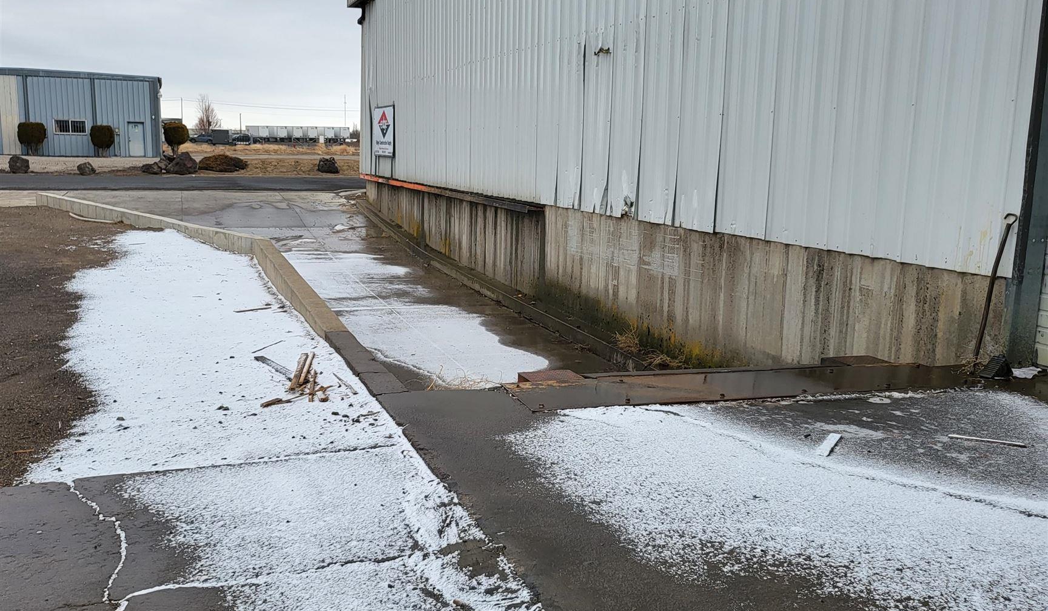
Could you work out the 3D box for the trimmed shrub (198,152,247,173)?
[{"bbox_3d":[-13.718,-6.511,44.236,2.150,0.820,1.900,-2,10,-20],"label":"trimmed shrub"}]

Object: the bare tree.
[{"bbox_3d":[-78.287,-46.513,240.000,6.000,11.200,6.000,-2,10,-20],"label":"bare tree"}]

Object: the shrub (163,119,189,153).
[{"bbox_3d":[-20.456,-9.730,57.000,1.420,2.000,1.420,-2,10,-20],"label":"shrub"}]

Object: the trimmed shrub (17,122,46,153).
[{"bbox_3d":[-28.306,-9.588,55.800,1.500,1.850,1.450,-2,10,-20],"label":"trimmed shrub"}]

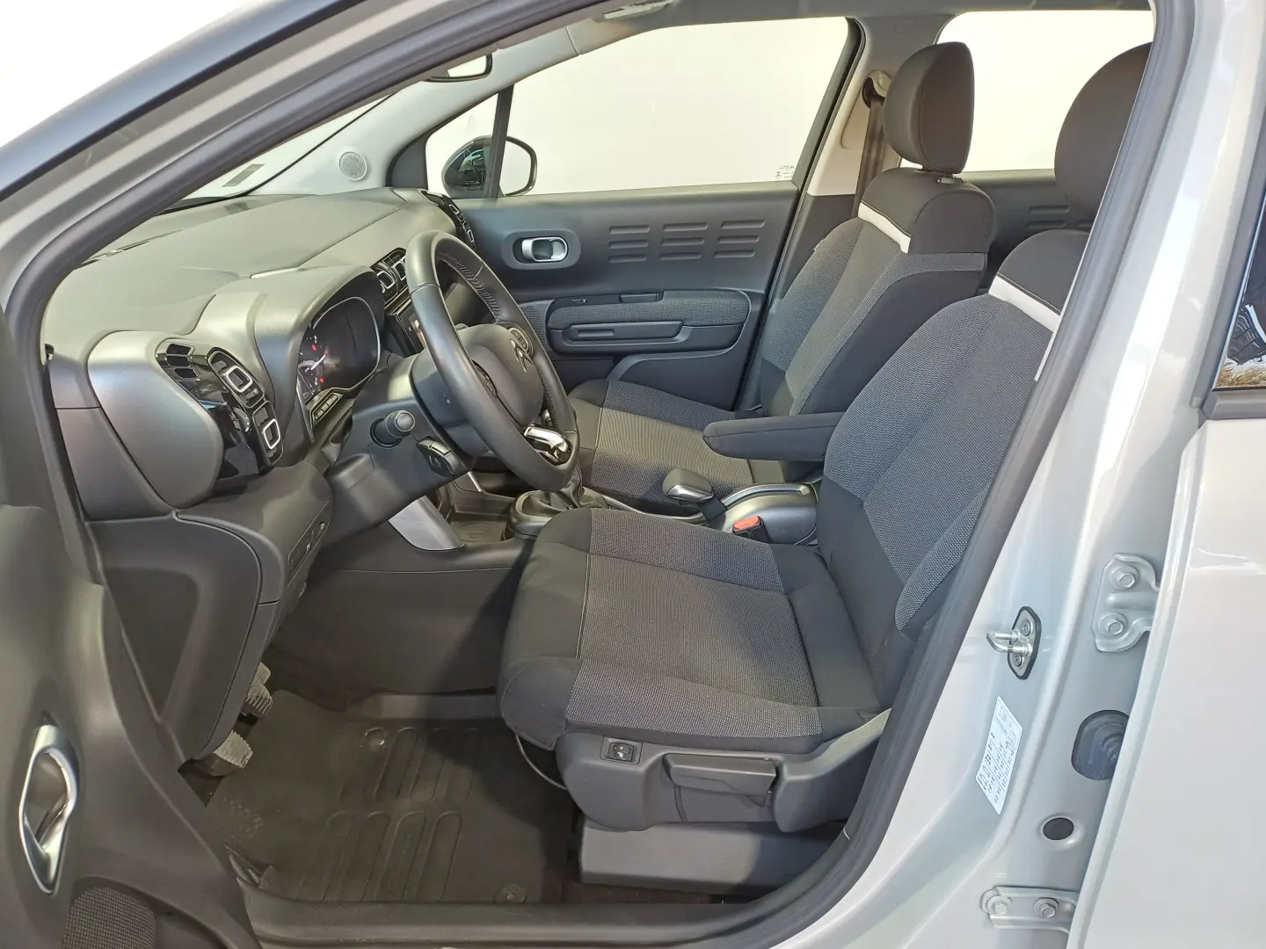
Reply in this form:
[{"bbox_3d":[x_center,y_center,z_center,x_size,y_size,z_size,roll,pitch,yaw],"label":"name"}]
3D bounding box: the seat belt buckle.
[{"bbox_3d":[0.207,0.110,1.577,0.052,0.080,0.030,-16,23,8],"label":"seat belt buckle"}]

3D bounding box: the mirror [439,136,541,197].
[{"bbox_3d":[-0.355,-0.768,2.288,0.235,0.165,0.120,-10,25,-19],"label":"mirror"}]

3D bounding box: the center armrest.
[{"bbox_3d":[0.267,-0.072,1.545,0.320,0.075,0.085,-1,24,1],"label":"center armrest"}]

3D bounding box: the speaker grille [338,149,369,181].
[{"bbox_3d":[-0.625,-0.692,2.046,0.070,0.070,0.015,-13,9,-24],"label":"speaker grille"}]

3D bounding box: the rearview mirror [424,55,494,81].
[{"bbox_3d":[-0.269,-0.628,1.359,0.035,0.070,0.240,5,25,15],"label":"rearview mirror"}]

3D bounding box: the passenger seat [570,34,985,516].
[{"bbox_3d":[0.224,-0.341,1.869,0.850,0.980,0.530,-1,24,1],"label":"passenger seat"}]

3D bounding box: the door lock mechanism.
[{"bbox_3d":[0.346,0.157,0.853,0.042,0.075,0.038,4,21,-6],"label":"door lock mechanism"}]

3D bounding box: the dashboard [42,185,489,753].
[{"bbox_3d":[-0.598,-0.144,1.577,0.580,0.580,1.400,-1,24,1],"label":"dashboard"}]

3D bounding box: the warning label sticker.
[{"bbox_3d":[0.367,0.281,0.915,0.003,0.102,0.053,4,21,-6],"label":"warning label sticker"}]

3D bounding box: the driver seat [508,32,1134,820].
[{"bbox_3d":[0.232,-0.046,1.217,0.850,0.960,0.530,-1,24,1],"label":"driver seat"}]

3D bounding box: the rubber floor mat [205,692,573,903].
[{"bbox_3d":[-0.386,0.499,1.461,0.640,0.040,0.460,-1,24,1],"label":"rubber floor mat"}]

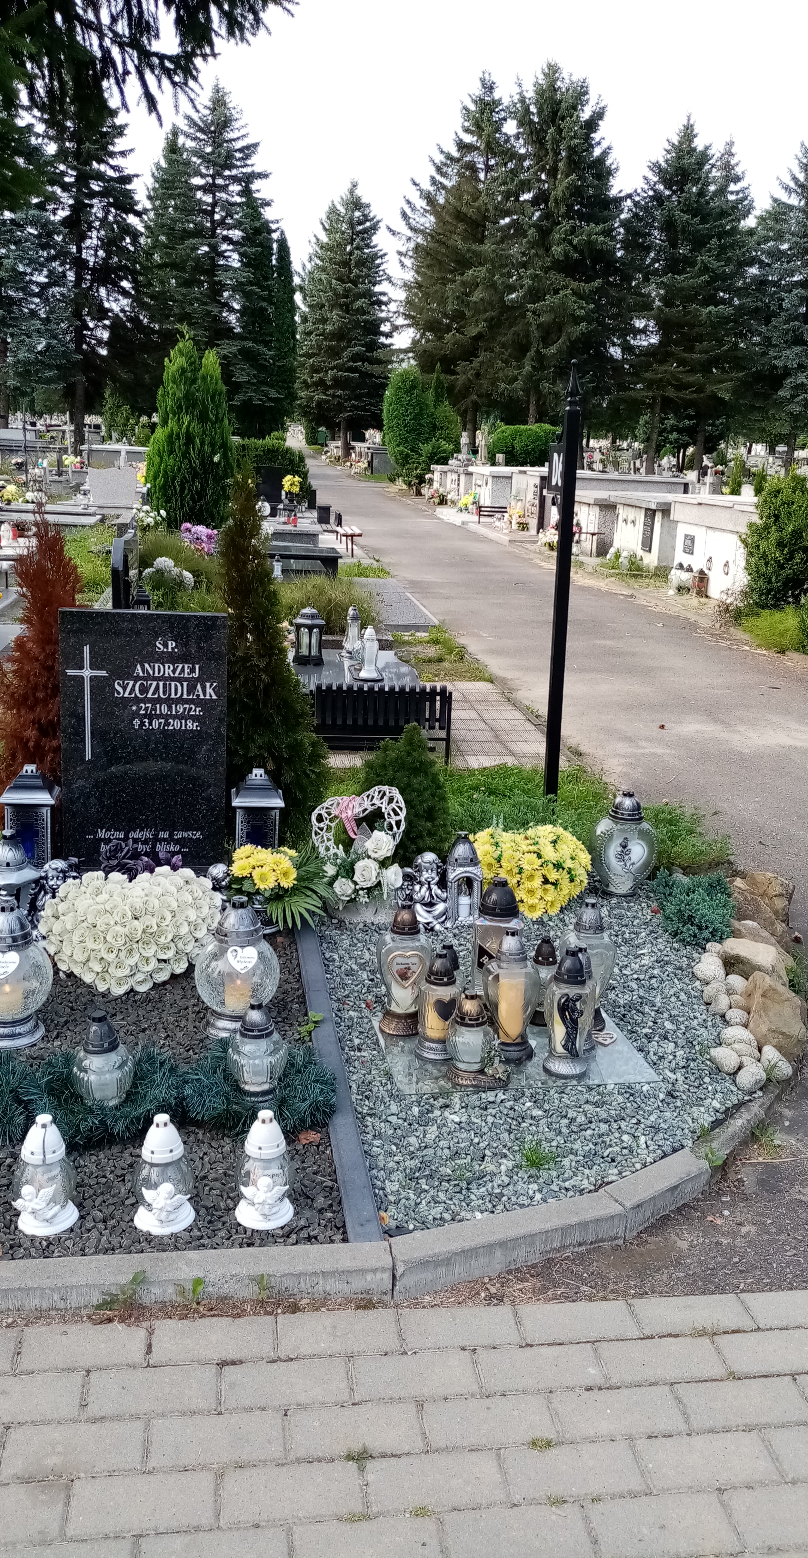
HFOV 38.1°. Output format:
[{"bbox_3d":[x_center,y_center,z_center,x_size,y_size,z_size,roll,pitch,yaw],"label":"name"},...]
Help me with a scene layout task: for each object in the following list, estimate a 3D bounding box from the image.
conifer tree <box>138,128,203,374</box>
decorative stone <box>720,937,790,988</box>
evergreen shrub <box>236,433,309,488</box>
[{"bbox_3d":[-9.281,-19.466,46.703,3.900,11.910,3.900,0,15,-11],"label":"conifer tree"},{"bbox_3d":[0.962,0.505,3.208,0.164,0.100,0.135,9,18,19],"label":"decorative stone"},{"bbox_3d":[-2.740,-6.613,24.500,1.600,1.300,1.700,1,16,-5],"label":"evergreen shrub"}]

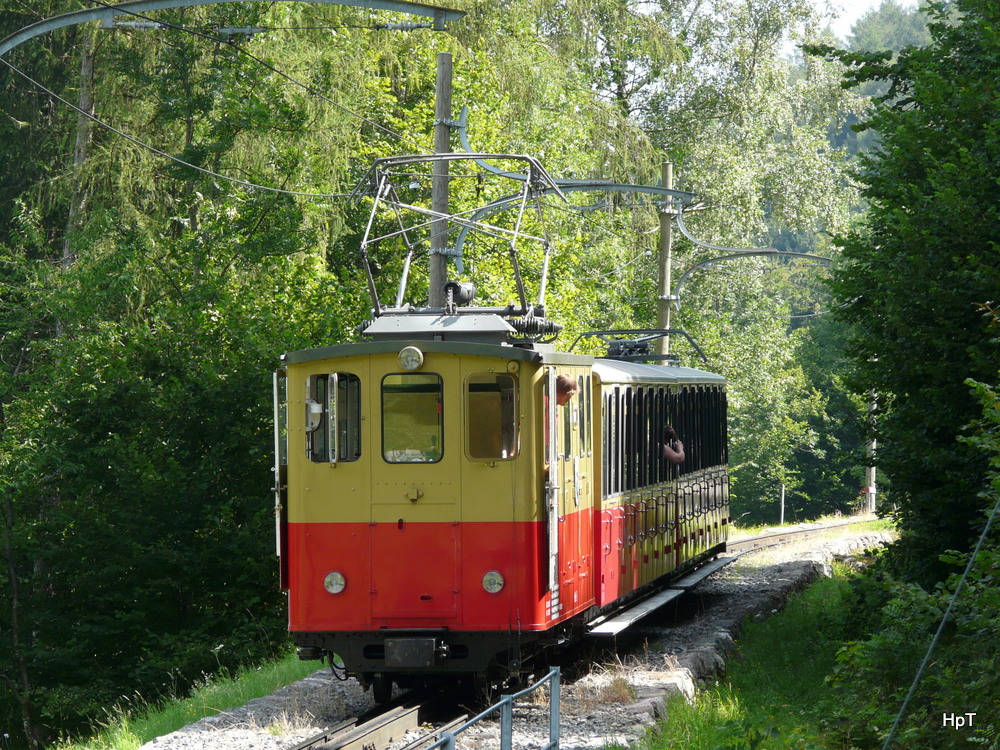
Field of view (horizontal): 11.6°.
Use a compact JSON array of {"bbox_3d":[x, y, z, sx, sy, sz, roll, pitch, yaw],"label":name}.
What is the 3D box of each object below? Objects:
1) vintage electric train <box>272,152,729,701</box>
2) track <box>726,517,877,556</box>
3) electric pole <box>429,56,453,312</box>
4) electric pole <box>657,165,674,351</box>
[{"bbox_3d":[0.556,0.475,52.722,2.222,4.696,24.341,0,0,6],"label":"vintage electric train"},{"bbox_3d":[5.252,2.858,86.456,1.515,0.252,17.170,0,0,12],"label":"track"},{"bbox_3d":[-0.720,-0.364,56.370,0.222,6.794,0.222,0,-10,9],"label":"electric pole"},{"bbox_3d":[2.807,-0.312,84.751,0.222,6.791,0.222,0,-10,9],"label":"electric pole"}]

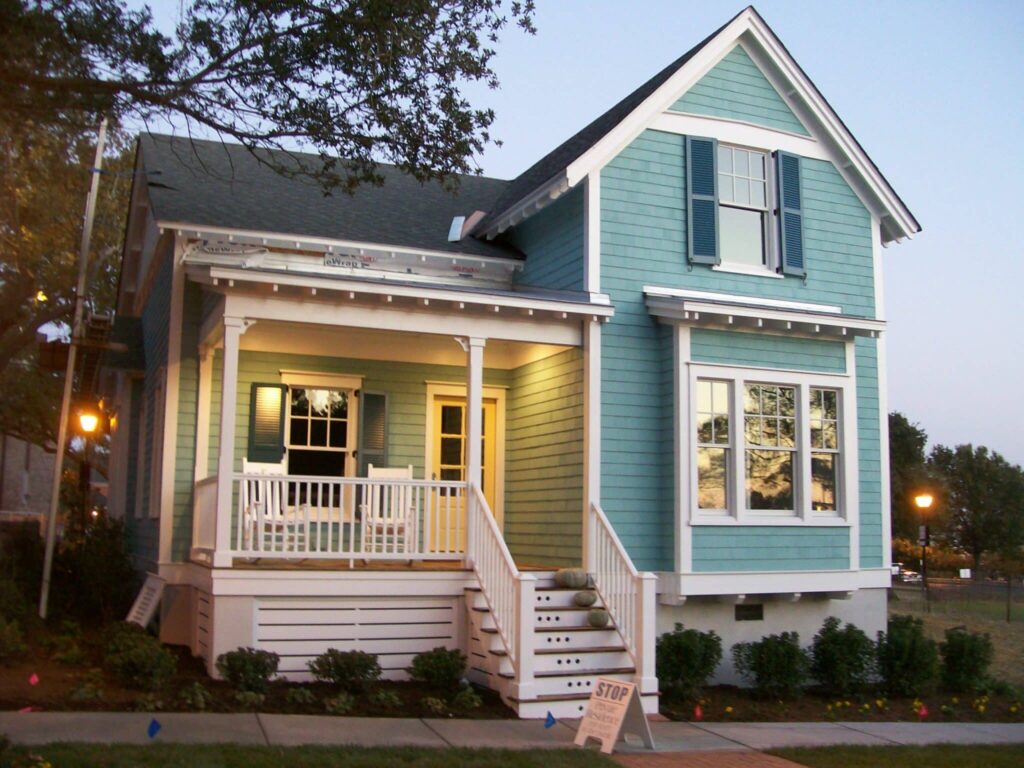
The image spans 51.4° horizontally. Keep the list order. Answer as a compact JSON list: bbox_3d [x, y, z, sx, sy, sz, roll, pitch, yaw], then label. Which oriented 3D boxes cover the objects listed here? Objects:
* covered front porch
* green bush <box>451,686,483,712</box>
[{"bbox_3d":[-1.486,0.319,12.834,4.650,3.760,2.800,4,-8,-23],"label":"covered front porch"},{"bbox_3d":[-0.434,2.995,10.202,0.280,0.220,0.270,4,-8,-21],"label":"green bush"}]

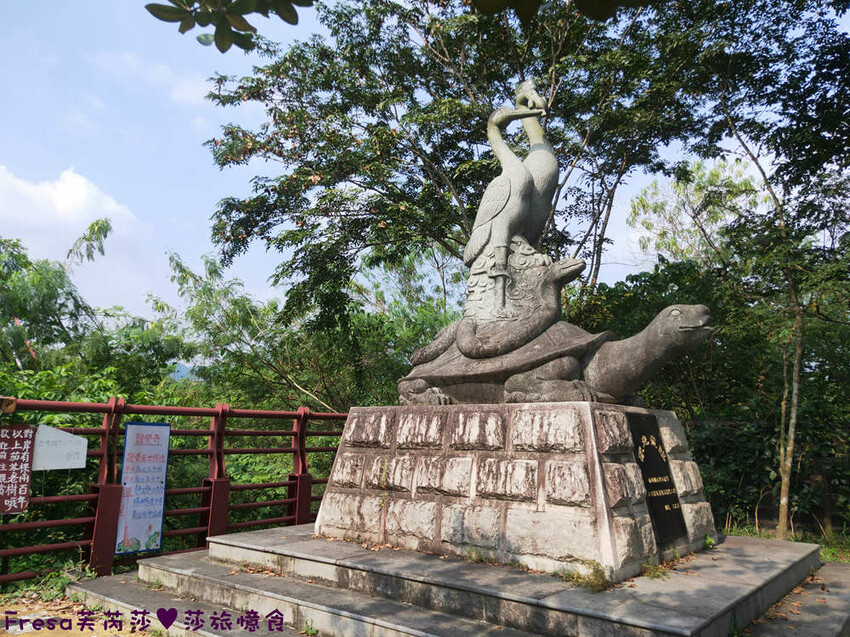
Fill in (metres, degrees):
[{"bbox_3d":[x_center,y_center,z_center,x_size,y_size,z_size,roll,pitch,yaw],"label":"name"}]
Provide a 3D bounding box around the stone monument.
[{"bbox_3d":[0.991,-0.237,5.770,3.359,4.640,2.263,-10,-17,39],"label":"stone monument"}]

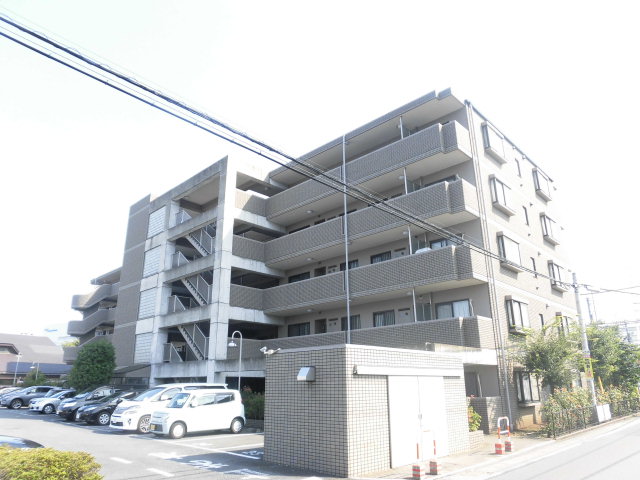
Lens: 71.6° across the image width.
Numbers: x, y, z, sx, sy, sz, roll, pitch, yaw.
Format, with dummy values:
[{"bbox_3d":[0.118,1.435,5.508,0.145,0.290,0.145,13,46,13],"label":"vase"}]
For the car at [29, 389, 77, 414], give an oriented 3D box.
[{"bbox_3d":[-17.277,11.073,30.443,1.720,1.470,4.260,-17,-25,41],"label":"car"}]

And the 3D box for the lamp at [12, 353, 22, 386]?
[{"bbox_3d":[-30.633,13.950,44.667,0.450,4.900,0.500,-17,-25,41],"label":"lamp"}]

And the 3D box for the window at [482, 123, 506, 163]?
[{"bbox_3d":[8.898,-4.898,22.581,0.260,1.530,1.960,-17,-24,41],"label":"window"}]

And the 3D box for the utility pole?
[{"bbox_3d":[13.249,5.176,22.198,0.320,7.300,0.320,-17,-24,41],"label":"utility pole"}]

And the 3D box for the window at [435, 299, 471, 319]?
[{"bbox_3d":[5.668,3.206,18.762,1.620,1.350,0.140,-17,-25,41],"label":"window"}]

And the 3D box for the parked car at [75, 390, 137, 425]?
[{"bbox_3d":[-9.806,8.422,22.403,1.720,1.500,4.400,-17,-24,41],"label":"parked car"}]

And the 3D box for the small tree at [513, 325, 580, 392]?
[{"bbox_3d":[9.801,5.658,18.779,2.700,4.200,2.700,-17,-25,41],"label":"small tree"}]

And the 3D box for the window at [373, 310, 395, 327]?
[{"bbox_3d":[3.171,4.076,21.844,1.270,1.080,0.100,-17,-24,41],"label":"window"}]

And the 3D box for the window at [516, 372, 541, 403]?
[{"bbox_3d":[8.623,6.003,18.218,0.280,1.250,1.830,-17,-25,41],"label":"window"}]

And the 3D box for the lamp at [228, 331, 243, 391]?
[{"bbox_3d":[-3.810,6.234,20.093,0.340,4.180,0.660,-17,-25,41],"label":"lamp"}]

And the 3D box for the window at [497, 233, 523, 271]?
[{"bbox_3d":[8.613,0.586,20.039,0.280,1.320,1.830,-17,-25,41],"label":"window"}]

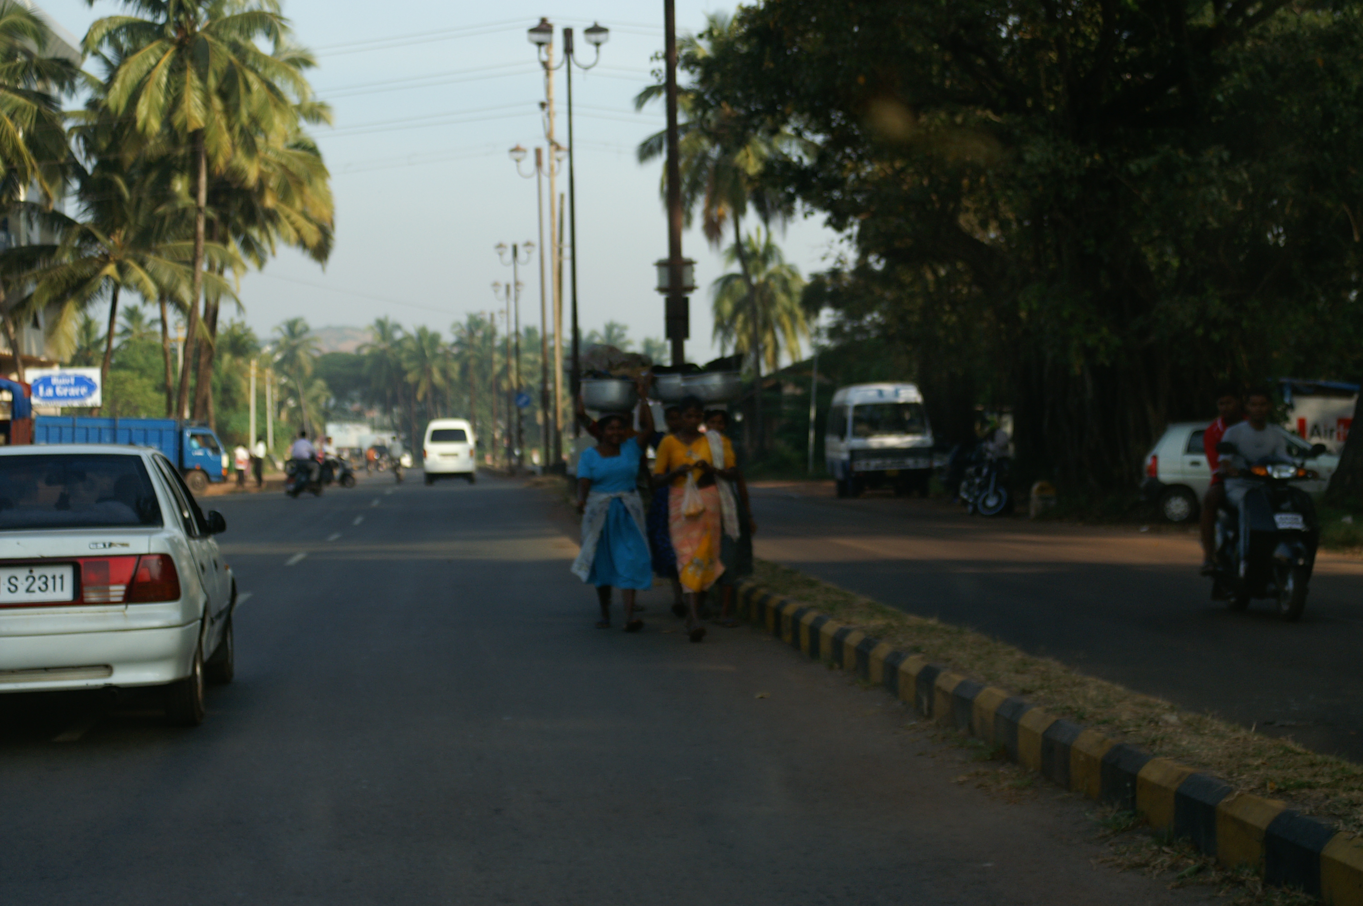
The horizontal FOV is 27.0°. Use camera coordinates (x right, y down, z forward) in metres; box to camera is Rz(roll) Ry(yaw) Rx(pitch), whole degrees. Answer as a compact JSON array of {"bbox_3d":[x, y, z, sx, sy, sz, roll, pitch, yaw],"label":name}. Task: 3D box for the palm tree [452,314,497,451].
[{"bbox_3d":[-19.908,-6.636,272.000,5.000,13.300,5.000,-1,0,-5],"label":"palm tree"}]

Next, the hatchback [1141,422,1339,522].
[{"bbox_3d":[8.528,0.280,41.500,3.500,1.460,1.490,-1,0,3],"label":"hatchback"}]

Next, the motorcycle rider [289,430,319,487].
[{"bbox_3d":[-9.035,0.115,68.000,0.600,1.350,0.750,-1,0,18],"label":"motorcycle rider"}]

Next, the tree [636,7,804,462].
[{"bbox_3d":[1.392,-7.693,103.000,6.000,16.400,6.000,-1,0,-5],"label":"tree"}]

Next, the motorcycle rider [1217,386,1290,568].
[{"bbox_3d":[4.015,0.168,19.900,0.530,1.270,0.740,-1,0,-6],"label":"motorcycle rider"}]

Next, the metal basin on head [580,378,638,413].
[{"bbox_3d":[-0.500,-0.400,19.750,0.400,0.235,0.400,-1,0,0],"label":"metal basin on head"}]

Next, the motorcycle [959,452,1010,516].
[{"bbox_3d":[4.818,0.488,45.600,0.720,1.080,1.930,-1,0,-18],"label":"motorcycle"}]

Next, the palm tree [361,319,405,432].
[{"bbox_3d":[-28.636,-6.534,272.000,4.900,13.200,4.900,-1,0,-5],"label":"palm tree"}]

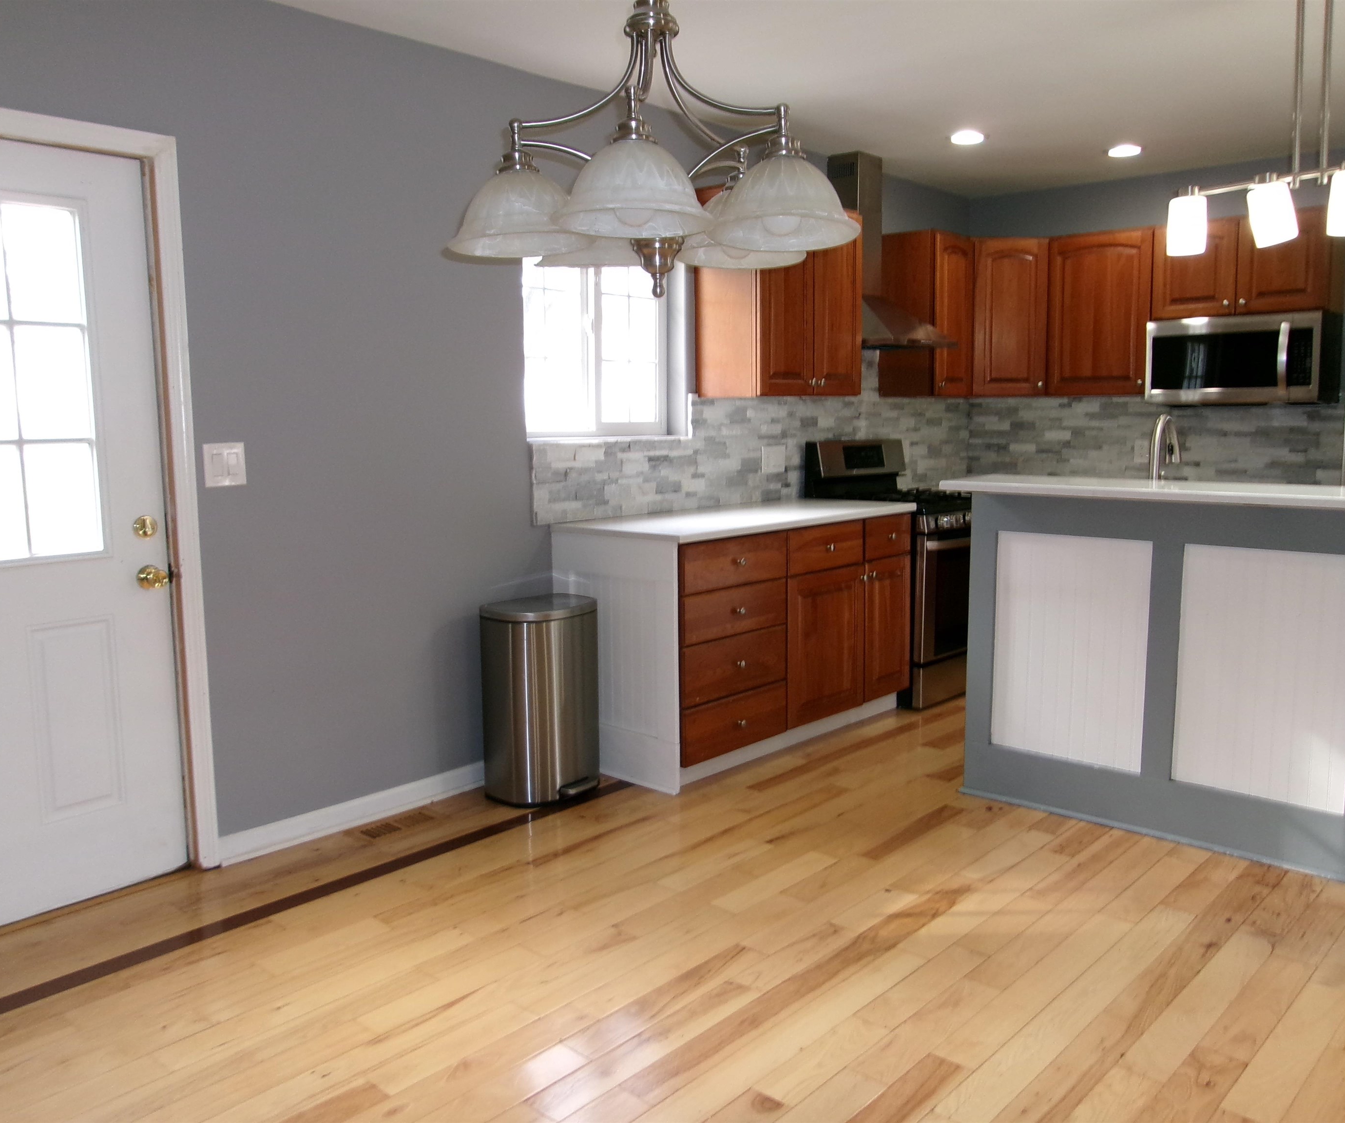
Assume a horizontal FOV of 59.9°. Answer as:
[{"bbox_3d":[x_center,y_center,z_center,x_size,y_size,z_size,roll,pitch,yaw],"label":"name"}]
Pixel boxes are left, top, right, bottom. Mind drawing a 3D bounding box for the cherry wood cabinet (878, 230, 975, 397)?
[{"bbox_3d":[1.317,-1.255,6.027,0.330,0.816,0.372,6,9,41],"label":"cherry wood cabinet"}]

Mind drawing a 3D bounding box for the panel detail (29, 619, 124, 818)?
[{"bbox_3d":[-1.615,0.428,3.180,0.020,0.541,0.217,6,9,41],"label":"panel detail"}]

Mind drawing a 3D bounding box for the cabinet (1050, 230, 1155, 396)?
[{"bbox_3d":[2.255,-1.259,6.023,0.524,0.816,0.329,6,9,41],"label":"cabinet"}]

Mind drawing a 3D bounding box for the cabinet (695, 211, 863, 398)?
[{"bbox_3d":[0.474,-1.131,5.073,0.330,0.816,0.760,6,9,41],"label":"cabinet"}]

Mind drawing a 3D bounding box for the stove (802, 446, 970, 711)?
[{"bbox_3d":[1.125,0.014,5.660,0.680,1.185,0.765,6,9,41],"label":"stove"}]

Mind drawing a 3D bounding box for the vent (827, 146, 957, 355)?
[{"bbox_3d":[0.998,-1.451,5.514,0.490,0.880,0.620,6,9,41],"label":"vent"}]

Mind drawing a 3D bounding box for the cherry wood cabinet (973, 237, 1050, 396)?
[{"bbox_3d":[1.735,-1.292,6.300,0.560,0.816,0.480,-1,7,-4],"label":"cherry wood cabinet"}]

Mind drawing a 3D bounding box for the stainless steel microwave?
[{"bbox_3d":[2.728,-0.961,5.596,0.756,0.395,0.399,6,9,41],"label":"stainless steel microwave"}]

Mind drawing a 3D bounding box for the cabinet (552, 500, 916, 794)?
[{"bbox_3d":[0.316,0.260,4.822,0.638,0.914,1.597,6,9,41],"label":"cabinet"}]

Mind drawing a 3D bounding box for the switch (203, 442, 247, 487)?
[{"bbox_3d":[-1.296,-0.280,3.385,0.010,0.121,0.122,6,9,41],"label":"switch"}]

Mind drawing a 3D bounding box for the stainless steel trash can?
[{"bbox_3d":[-0.432,0.482,4.099,0.305,0.662,0.390,6,9,41],"label":"stainless steel trash can"}]

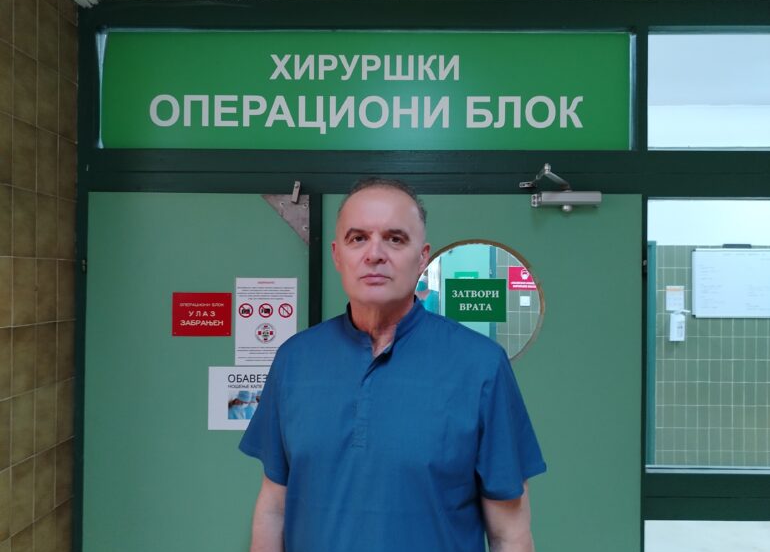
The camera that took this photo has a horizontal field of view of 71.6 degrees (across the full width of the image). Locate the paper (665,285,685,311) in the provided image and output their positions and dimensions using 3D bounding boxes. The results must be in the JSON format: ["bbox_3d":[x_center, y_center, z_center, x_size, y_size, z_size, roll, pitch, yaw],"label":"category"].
[{"bbox_3d":[2.542,0.198,4.667,0.154,0.216,0.008,0,0,1],"label":"paper"}]

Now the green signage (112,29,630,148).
[{"bbox_3d":[-0.072,-0.637,1.834,1.812,0.411,0.020,0,0,1],"label":"green signage"}]

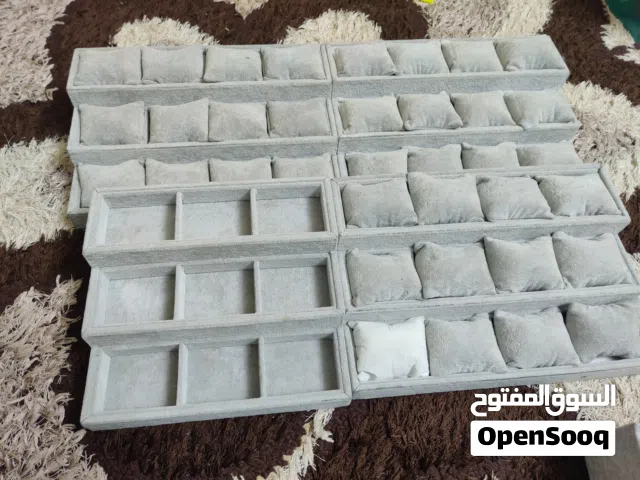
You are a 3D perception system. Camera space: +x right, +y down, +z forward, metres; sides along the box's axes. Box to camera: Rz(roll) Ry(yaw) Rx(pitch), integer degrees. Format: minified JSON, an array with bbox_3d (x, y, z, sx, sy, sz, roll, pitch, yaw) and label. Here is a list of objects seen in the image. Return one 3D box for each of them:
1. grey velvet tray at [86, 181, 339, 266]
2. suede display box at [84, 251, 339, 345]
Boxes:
[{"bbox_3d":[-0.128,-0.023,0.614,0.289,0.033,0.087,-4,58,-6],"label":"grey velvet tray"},{"bbox_3d":[-0.121,0.067,0.596,0.289,0.033,0.087,-4,58,-6],"label":"suede display box"}]

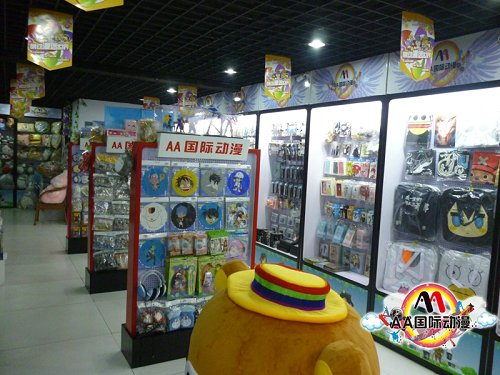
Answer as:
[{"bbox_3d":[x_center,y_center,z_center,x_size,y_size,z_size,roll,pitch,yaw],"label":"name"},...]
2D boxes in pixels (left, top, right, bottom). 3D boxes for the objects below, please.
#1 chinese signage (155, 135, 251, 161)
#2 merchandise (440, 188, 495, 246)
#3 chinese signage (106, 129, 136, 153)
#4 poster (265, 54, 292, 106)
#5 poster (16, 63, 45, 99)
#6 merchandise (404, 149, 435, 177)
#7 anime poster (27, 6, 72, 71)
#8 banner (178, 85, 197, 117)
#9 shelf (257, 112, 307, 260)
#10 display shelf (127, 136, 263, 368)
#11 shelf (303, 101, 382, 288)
[{"bbox_3d":[-0.312,-0.284,2.908,0.686,0.159,0.025,0,5,-28],"label":"chinese signage"},{"bbox_3d":[1.545,0.204,2.891,0.080,0.381,0.393,0,5,-32],"label":"merchandise"},{"bbox_3d":[-1.153,-0.430,4.300,0.686,0.159,0.025,0,5,-28],"label":"chinese signage"},{"bbox_3d":[0.256,-1.001,3.749,0.290,0.410,0.020,1,5,-24],"label":"poster"},{"bbox_3d":[-2.582,-1.214,4.783,0.290,0.410,0.020,-1,5,-37],"label":"poster"},{"bbox_3d":[1.368,-0.183,3.253,0.030,0.228,0.276,0,5,-32],"label":"merchandise"},{"bbox_3d":[-1.376,-1.006,2.803,0.290,0.410,0.020,1,5,-24],"label":"anime poster"},{"bbox_3d":[-0.871,-1.201,5.668,0.290,0.410,0.020,1,5,-24],"label":"banner"},{"bbox_3d":[0.451,-0.059,4.614,0.280,1.600,0.930,0,5,-32],"label":"shelf"},{"bbox_3d":[-0.427,0.473,3.083,0.963,1.550,0.280,0,5,-28],"label":"display shelf"},{"bbox_3d":[0.934,0.028,3.837,0.280,1.600,0.950,0,5,-32],"label":"shelf"}]

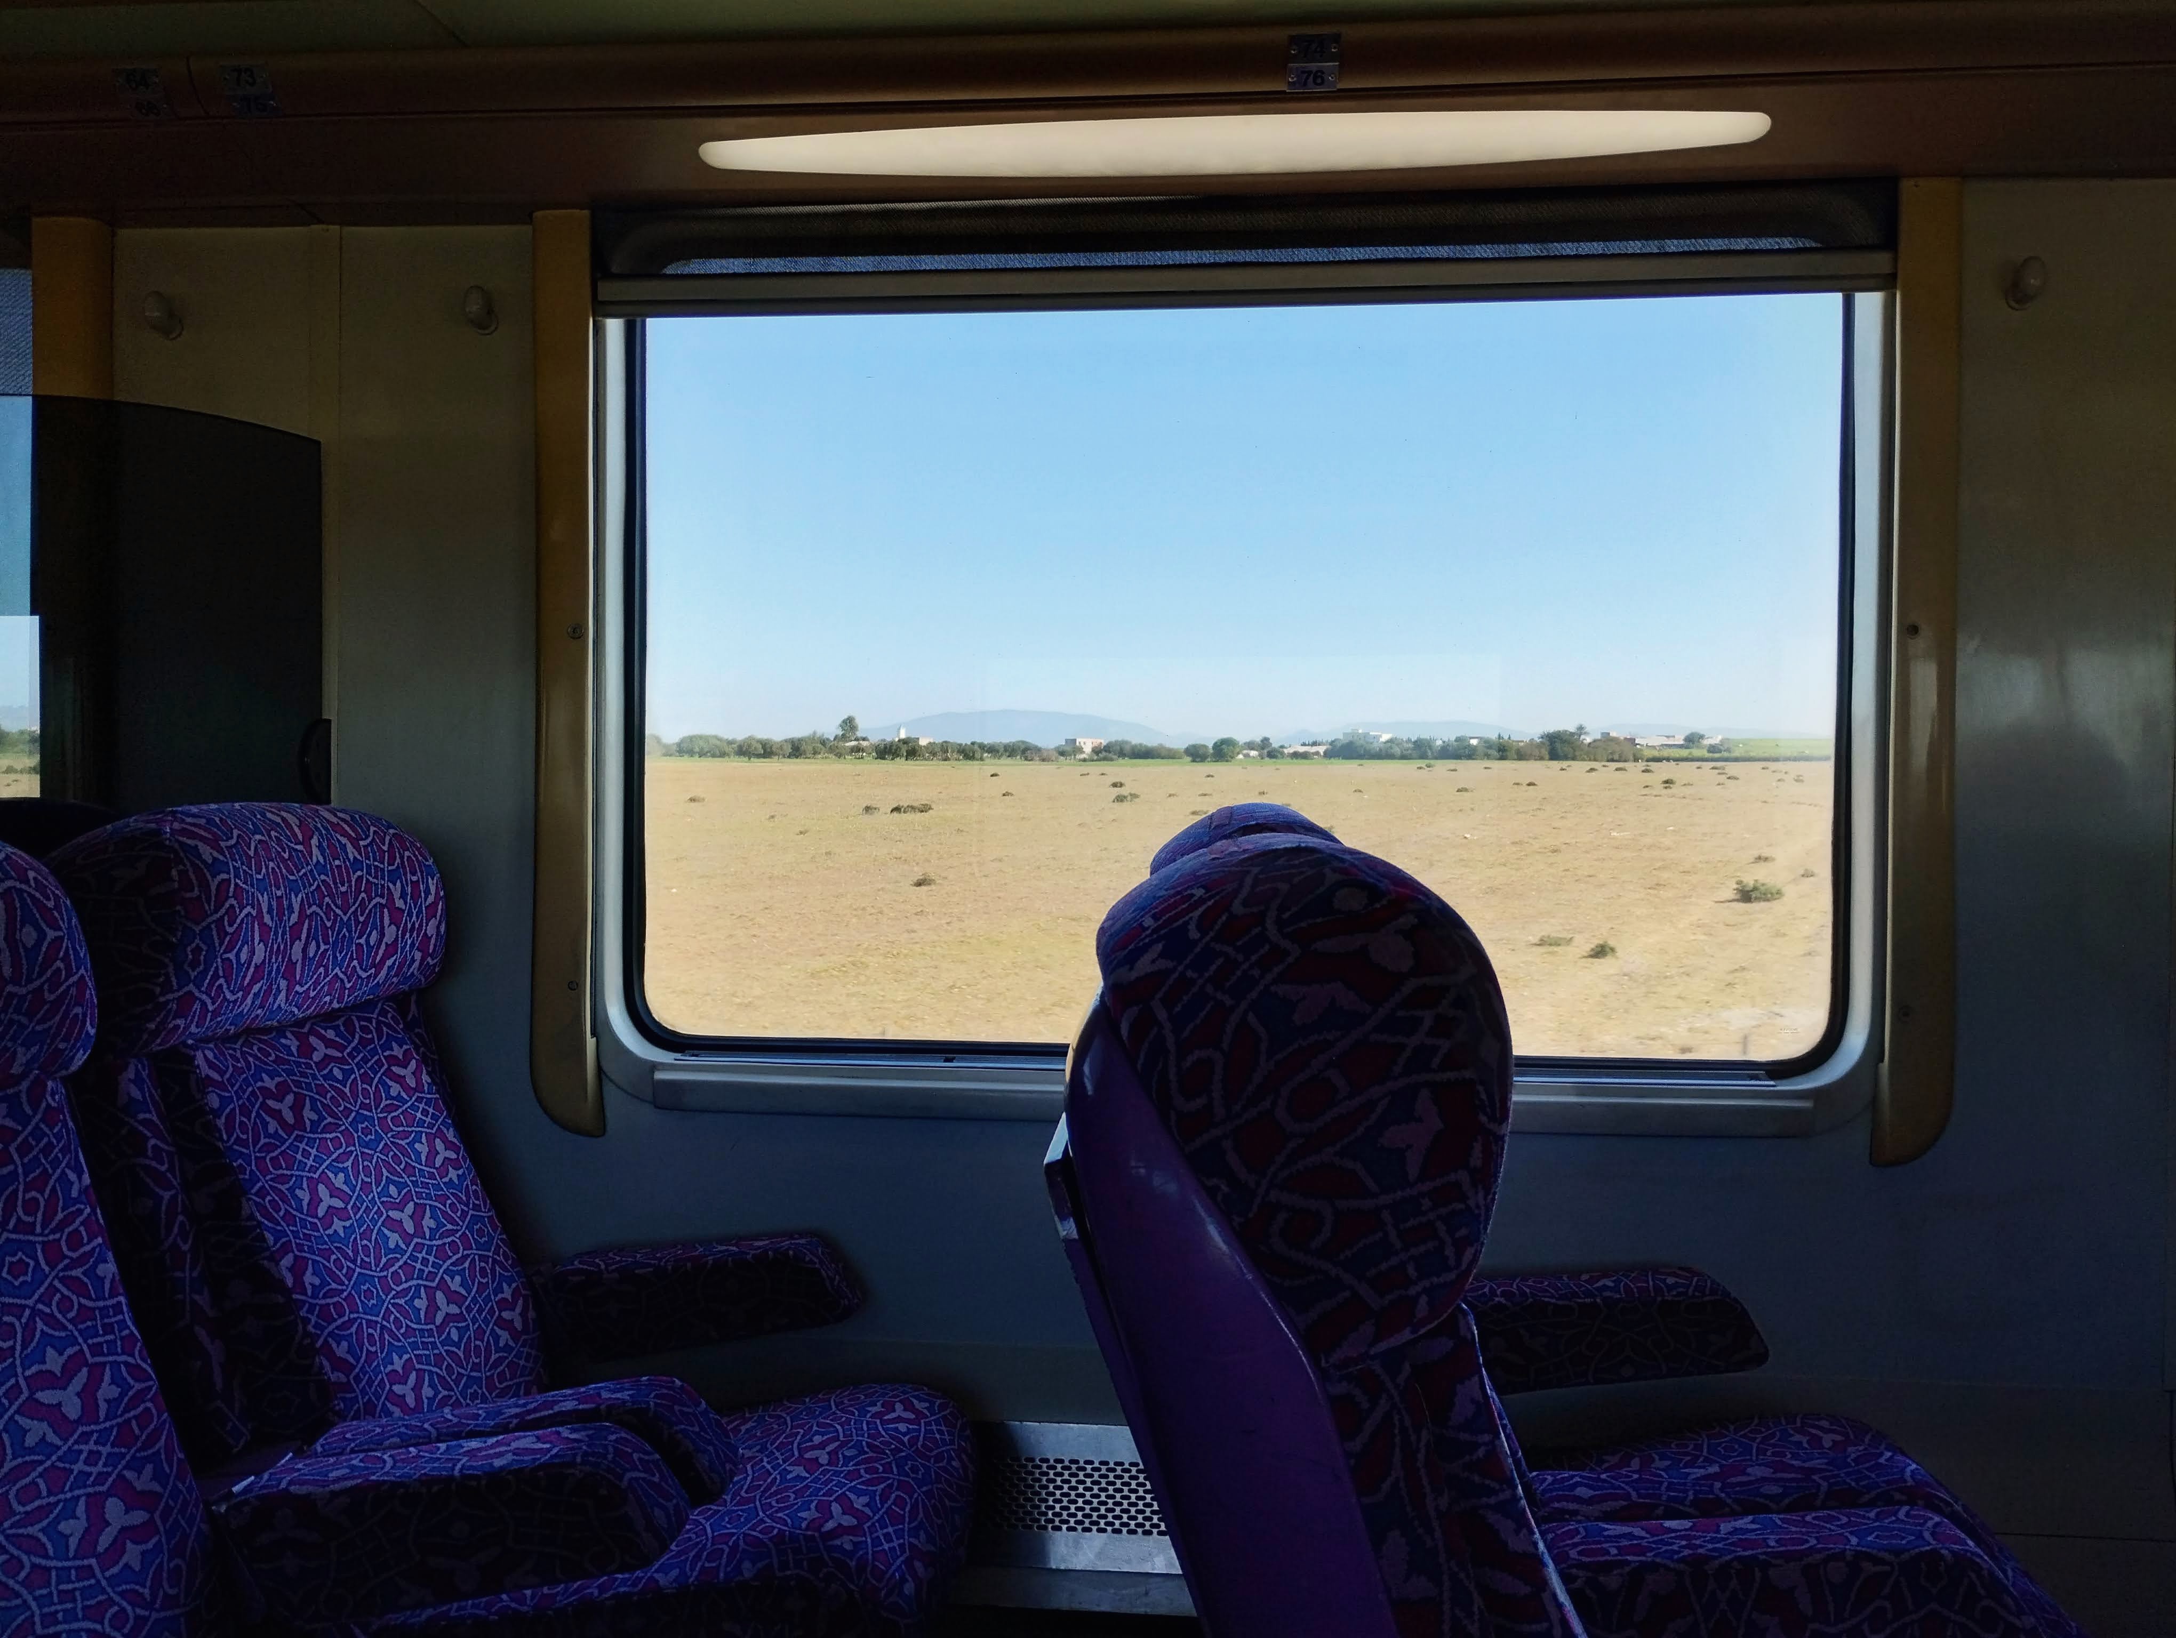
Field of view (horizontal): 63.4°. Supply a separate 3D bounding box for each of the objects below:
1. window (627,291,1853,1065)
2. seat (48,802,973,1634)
[{"bbox_3d":[0.150,-0.153,1.981,1.375,0.864,0.060,0,2,5],"label":"window"},{"bbox_3d":[-0.478,0.511,1.739,0.745,1.055,0.560,0,2,5],"label":"seat"}]

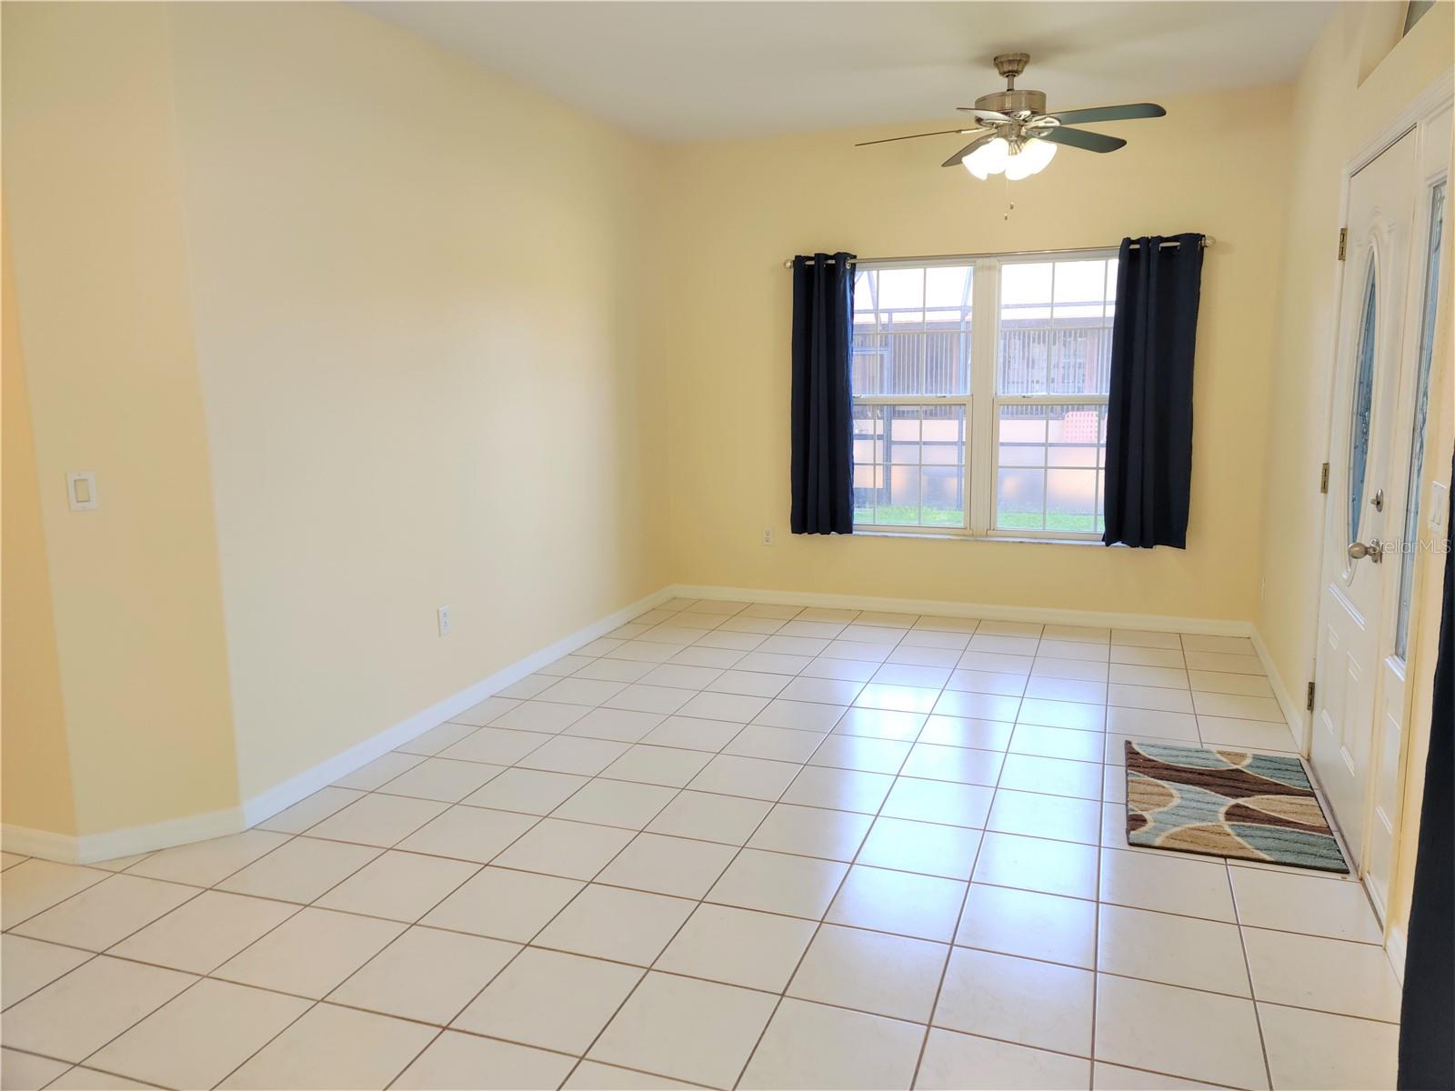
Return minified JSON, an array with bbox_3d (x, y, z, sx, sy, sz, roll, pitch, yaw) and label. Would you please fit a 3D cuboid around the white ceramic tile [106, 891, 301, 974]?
[{"bbox_3d":[-1.347,1.001,2.834,0.336,0.010,0.340,3,10,19],"label":"white ceramic tile"}]

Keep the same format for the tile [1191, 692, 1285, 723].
[{"bbox_3d":[2.127,0.673,4.571,0.333,0.010,0.337,3,11,20],"label":"tile"}]

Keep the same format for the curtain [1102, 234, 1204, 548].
[{"bbox_3d":[2.138,-0.749,5.475,0.389,1.548,0.110,3,11,20],"label":"curtain"}]

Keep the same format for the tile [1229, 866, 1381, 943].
[{"bbox_3d":[1.536,0.963,2.929,0.336,0.010,0.340,3,10,19],"label":"tile"}]

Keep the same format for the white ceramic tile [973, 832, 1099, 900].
[{"bbox_3d":[0.898,0.927,3.163,0.336,0.010,0.340,3,10,19],"label":"white ceramic tile"}]

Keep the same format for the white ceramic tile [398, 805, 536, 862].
[{"bbox_3d":[-0.805,0.903,3.417,0.328,0.010,0.340,3,11,19],"label":"white ceramic tile"}]

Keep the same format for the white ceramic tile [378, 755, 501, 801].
[{"bbox_3d":[-1.003,0.828,3.850,0.328,0.010,0.340,3,11,19],"label":"white ceramic tile"}]

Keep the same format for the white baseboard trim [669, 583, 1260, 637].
[{"bbox_3d":[1.190,0.354,6.169,3.200,0.078,0.015,3,11,19],"label":"white baseboard trim"}]

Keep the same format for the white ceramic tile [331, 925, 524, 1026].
[{"bbox_3d":[-0.718,1.024,2.623,0.329,0.010,0.340,3,11,19],"label":"white ceramic tile"}]

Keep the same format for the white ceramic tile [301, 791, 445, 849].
[{"bbox_3d":[-1.113,0.875,3.489,0.329,0.010,0.340,3,11,19],"label":"white ceramic tile"}]

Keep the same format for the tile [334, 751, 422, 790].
[{"bbox_3d":[-1.237,0.812,3.914,0.178,0.010,0.340,3,10,19],"label":"tile"}]

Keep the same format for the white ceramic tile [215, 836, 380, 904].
[{"bbox_3d":[-1.249,0.951,3.204,0.328,0.010,0.340,3,11,19],"label":"white ceramic tile"}]

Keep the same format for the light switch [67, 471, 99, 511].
[{"bbox_3d":[-1.831,-0.153,3.104,0.072,0.114,0.010,-6,11,-27],"label":"light switch"}]

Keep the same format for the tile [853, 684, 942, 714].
[{"bbox_3d":[0.736,0.661,4.701,0.336,0.010,0.340,3,10,19],"label":"tile"}]

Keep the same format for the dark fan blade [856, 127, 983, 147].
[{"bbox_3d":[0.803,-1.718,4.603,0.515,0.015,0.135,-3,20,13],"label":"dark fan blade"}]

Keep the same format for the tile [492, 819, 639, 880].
[{"bbox_3d":[-0.488,0.925,3.327,0.334,0.010,0.337,3,11,20],"label":"tile"}]

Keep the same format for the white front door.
[{"bbox_3d":[1.931,-0.137,3.226,0.060,2.040,1.278,3,11,19],"label":"white front door"}]

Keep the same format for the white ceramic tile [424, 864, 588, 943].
[{"bbox_3d":[-0.607,0.985,3.002,0.334,0.010,0.337,3,11,20],"label":"white ceramic tile"}]

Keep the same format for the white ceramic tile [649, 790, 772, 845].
[{"bbox_3d":[-0.053,0.881,3.537,0.333,0.010,0.337,3,11,20],"label":"white ceramic tile"}]

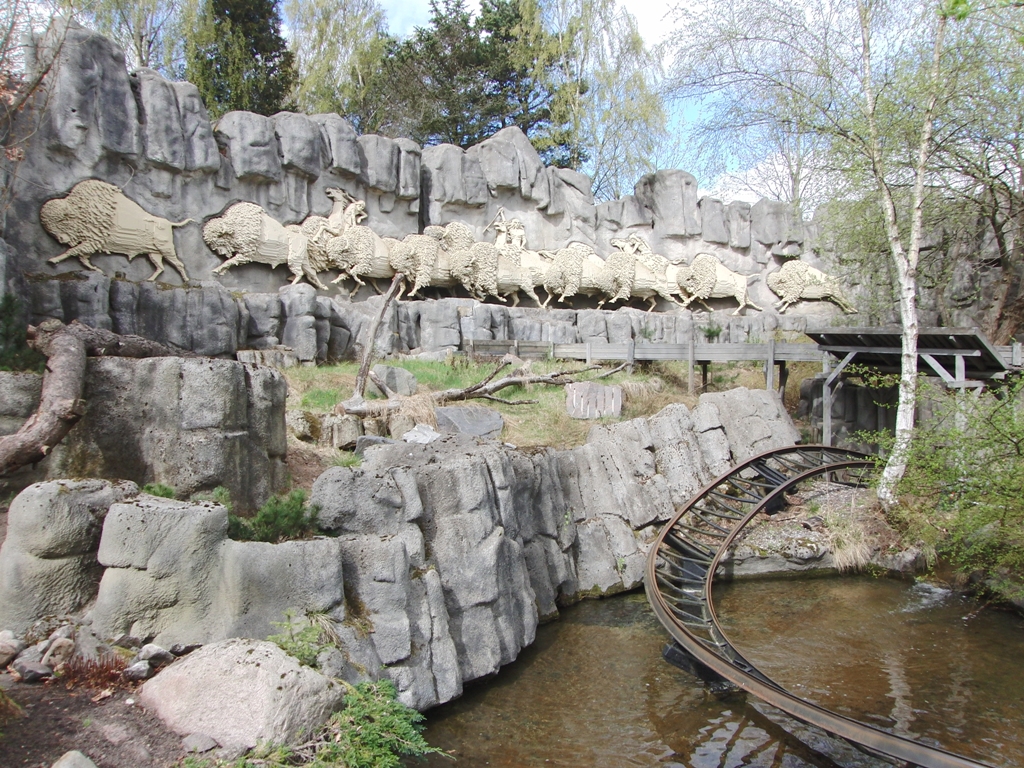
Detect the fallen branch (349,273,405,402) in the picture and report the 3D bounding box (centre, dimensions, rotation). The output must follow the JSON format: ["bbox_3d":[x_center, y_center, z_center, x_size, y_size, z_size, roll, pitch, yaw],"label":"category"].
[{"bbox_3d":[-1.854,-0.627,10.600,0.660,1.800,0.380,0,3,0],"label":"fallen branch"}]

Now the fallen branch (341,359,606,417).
[{"bbox_3d":[-0.604,0.051,11.200,3.950,0.780,0.950,-1,3,-25],"label":"fallen branch"}]

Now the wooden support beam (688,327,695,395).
[{"bbox_3d":[3.571,-0.448,15.300,0.110,1.350,0.110,2,3,27],"label":"wooden support beam"}]

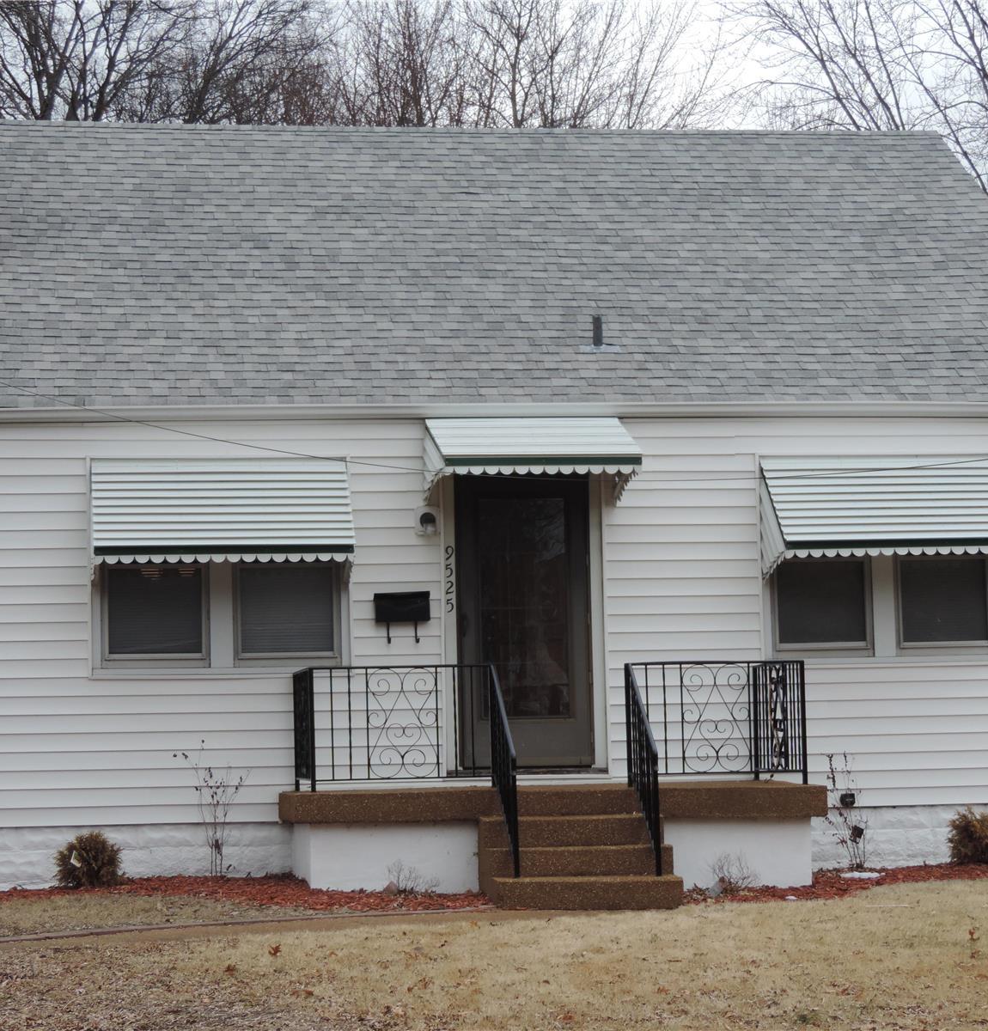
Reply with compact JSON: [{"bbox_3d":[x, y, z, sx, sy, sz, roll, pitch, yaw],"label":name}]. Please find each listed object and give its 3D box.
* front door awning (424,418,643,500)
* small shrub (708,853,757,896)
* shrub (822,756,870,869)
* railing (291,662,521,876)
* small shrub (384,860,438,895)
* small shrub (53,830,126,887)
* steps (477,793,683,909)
[{"bbox_3d":[0.262,-0.422,20.187,1.354,0.588,0.864,-1,-5,-9],"label":"front door awning"},{"bbox_3d":[1.523,2.295,19.027,0.316,0.272,0.300,-1,-5,-9],"label":"small shrub"},{"bbox_3d":[2.430,2.033,20.511,0.335,0.802,0.300,-1,-5,-9],"label":"shrub"},{"bbox_3d":[-0.606,1.653,19.282,1.236,1.352,1.909,-1,-5,-9],"label":"railing"},{"bbox_3d":[-0.520,2.276,18.735,0.347,0.221,0.300,-1,-5,-9],"label":"small shrub"},{"bbox_3d":[-2.665,2.265,19.605,0.469,0.379,0.460,-1,-5,-9],"label":"small shrub"},{"bbox_3d":[0.530,2.086,18.687,1.151,0.734,0.874,-1,-5,-9],"label":"steps"}]

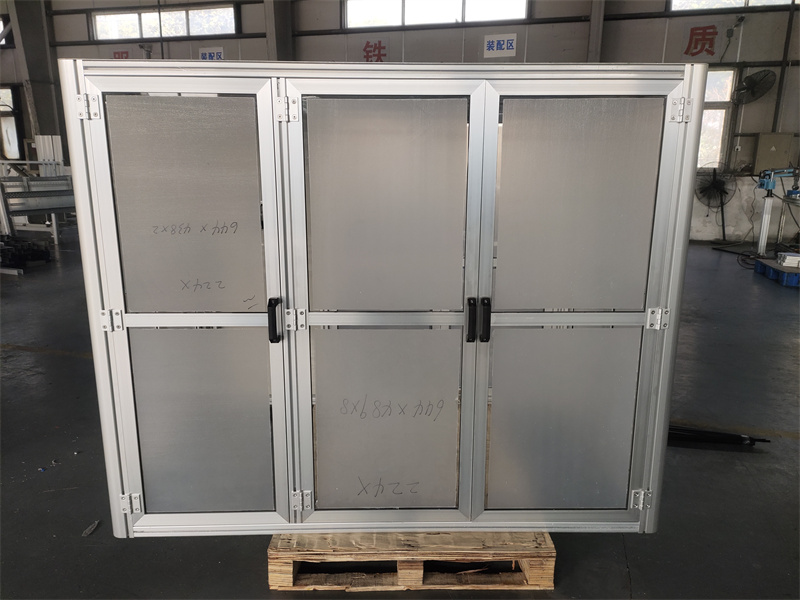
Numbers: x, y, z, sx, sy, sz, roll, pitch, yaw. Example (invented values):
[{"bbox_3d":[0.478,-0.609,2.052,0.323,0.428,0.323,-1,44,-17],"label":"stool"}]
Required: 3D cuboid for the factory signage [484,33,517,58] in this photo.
[{"bbox_3d":[1.884,-4.771,9.980,0.590,0.395,0.020,3,13,13],"label":"factory signage"}]

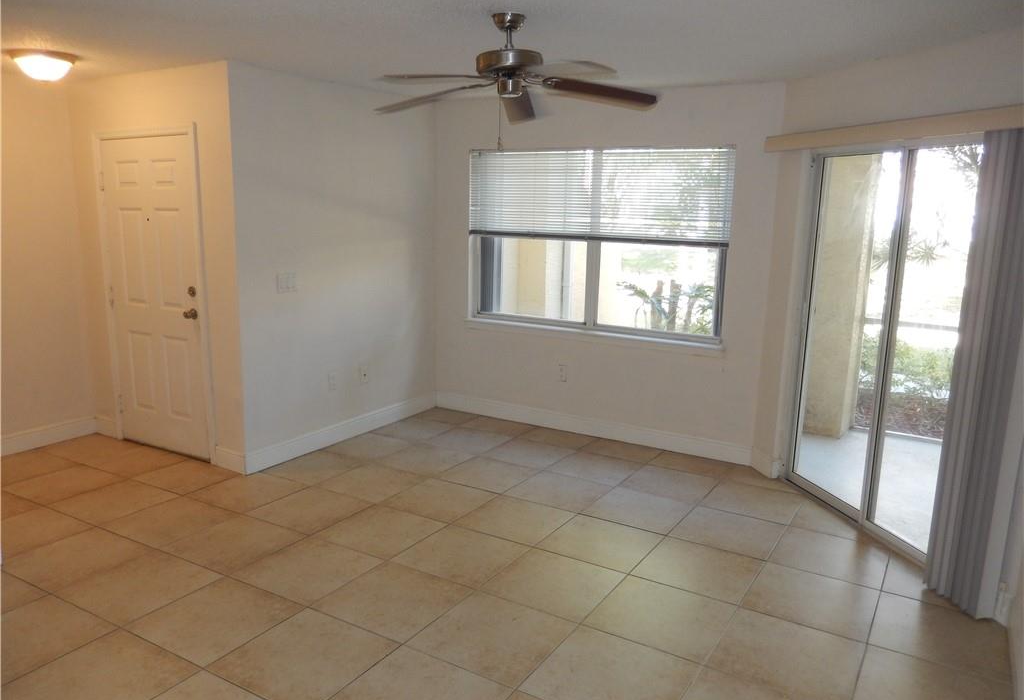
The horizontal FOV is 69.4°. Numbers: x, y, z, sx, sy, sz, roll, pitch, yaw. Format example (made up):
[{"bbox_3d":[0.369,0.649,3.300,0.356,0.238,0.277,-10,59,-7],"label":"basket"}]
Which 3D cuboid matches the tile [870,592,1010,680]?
[{"bbox_3d":[1.723,1.137,2.989,0.463,0.010,0.500,7,12,30],"label":"tile"}]

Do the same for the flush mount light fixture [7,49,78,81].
[{"bbox_3d":[-2.637,-1.596,4.179,0.345,0.120,0.345,7,12,30],"label":"flush mount light fixture"}]

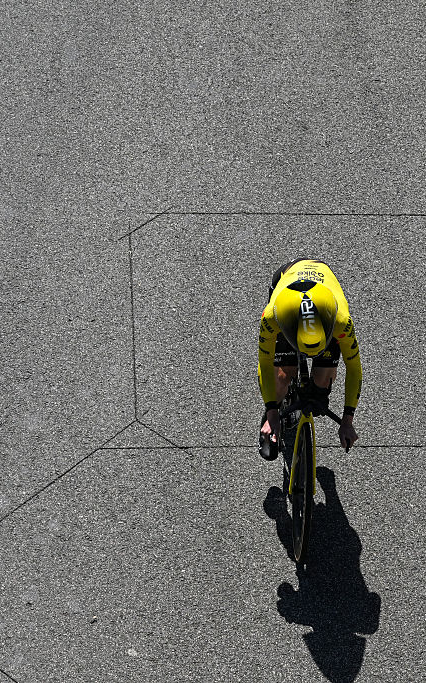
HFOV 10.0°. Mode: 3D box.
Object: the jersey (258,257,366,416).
[{"bbox_3d":[0.455,-0.062,11.661,0.500,0.480,0.830,-2,39,-2],"label":"jersey"}]

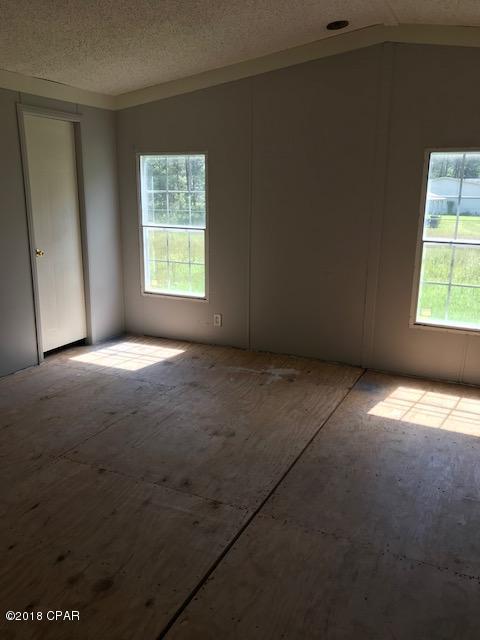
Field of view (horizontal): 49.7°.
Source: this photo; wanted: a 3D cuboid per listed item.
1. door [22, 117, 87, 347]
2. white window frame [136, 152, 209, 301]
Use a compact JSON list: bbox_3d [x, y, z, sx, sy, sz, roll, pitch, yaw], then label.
[{"bbox_3d":[-1.672,-0.744,4.678,0.045,2.020,0.630,7,15,25],"label":"door"},{"bbox_3d":[-0.644,-0.906,5.128,0.790,1.410,0.090,7,15,25],"label":"white window frame"}]

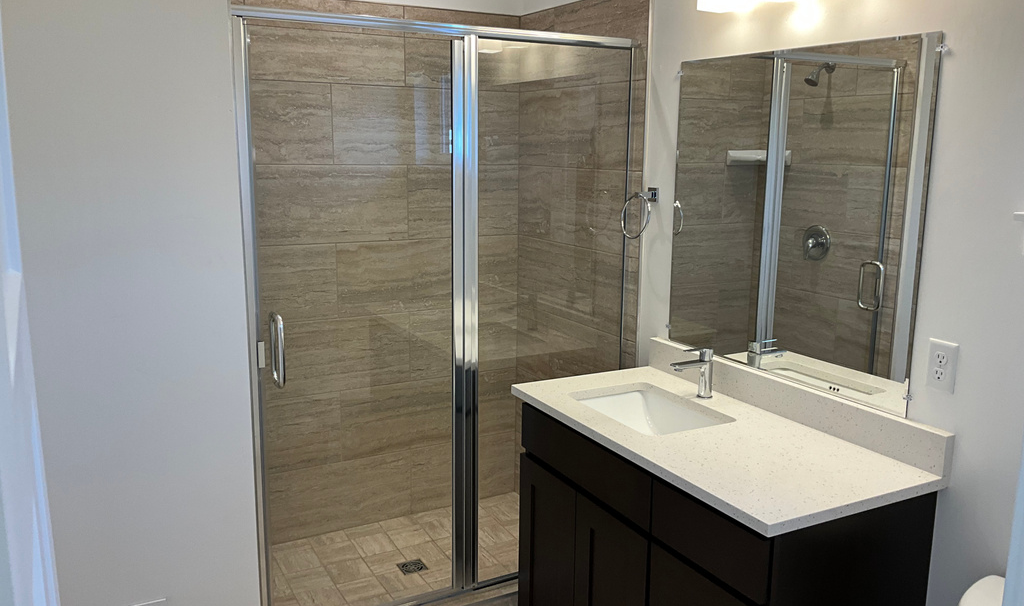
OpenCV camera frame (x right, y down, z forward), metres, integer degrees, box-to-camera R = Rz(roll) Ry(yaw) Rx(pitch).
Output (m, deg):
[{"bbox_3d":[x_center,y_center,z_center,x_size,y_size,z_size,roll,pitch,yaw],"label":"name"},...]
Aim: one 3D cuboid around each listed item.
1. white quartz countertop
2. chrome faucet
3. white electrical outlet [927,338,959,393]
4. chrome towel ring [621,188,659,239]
[{"bbox_3d":[0.511,0.346,2.353,0.567,0.028,1.113,-5,12,-27],"label":"white quartz countertop"},{"bbox_3d":[0.536,0.214,2.567,0.165,0.152,0.046,-5,12,-27],"label":"chrome faucet"},{"bbox_3d":[0.997,0.148,1.992,0.008,0.116,0.072,-5,12,-27],"label":"white electrical outlet"},{"bbox_3d":[0.443,-0.302,2.903,0.075,0.173,0.162,-5,12,-27],"label":"chrome towel ring"}]

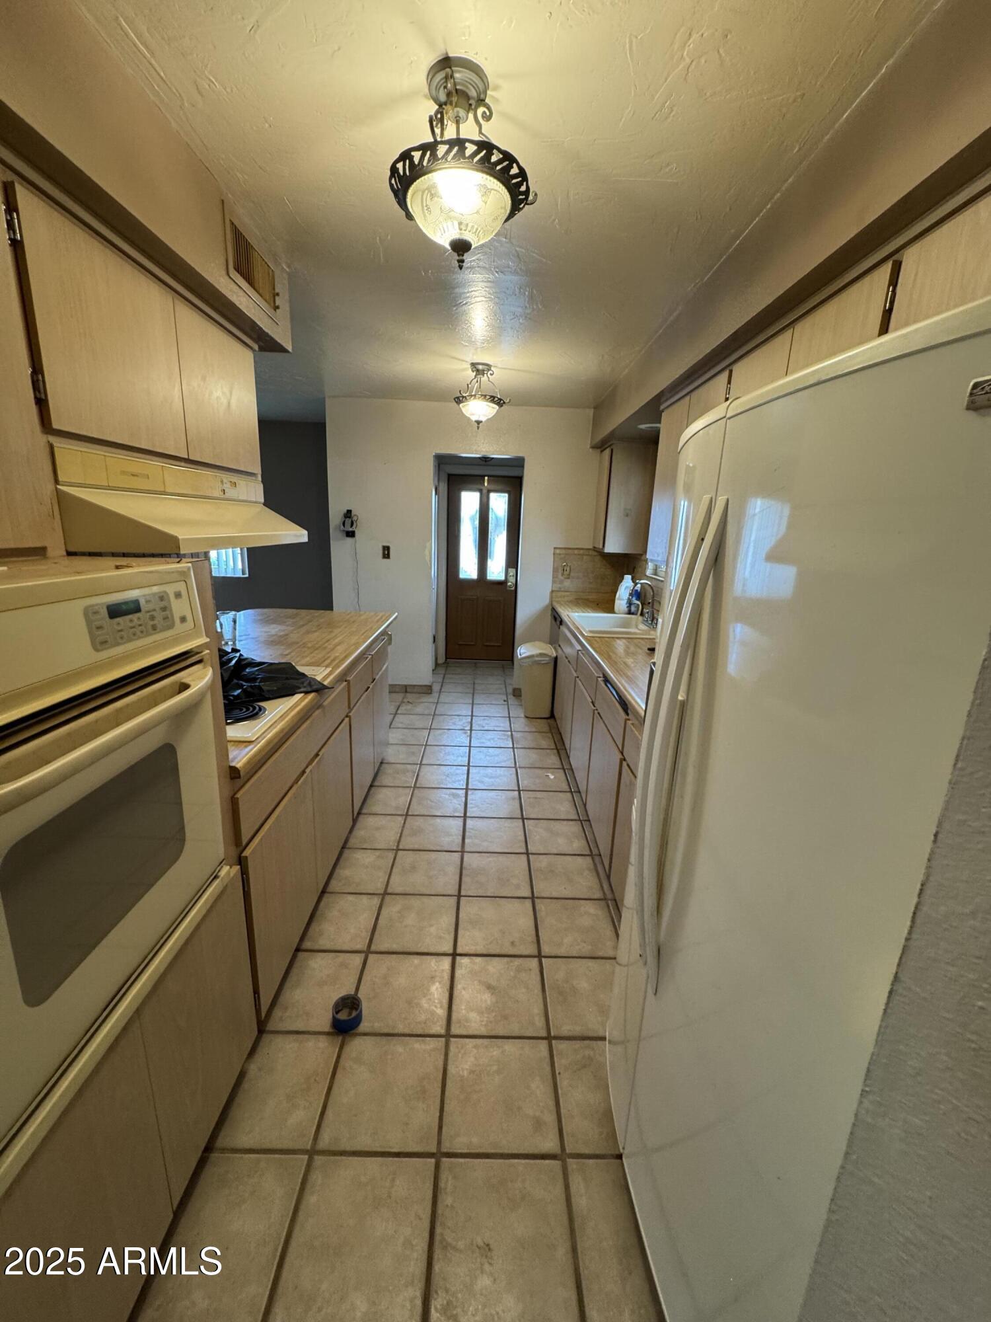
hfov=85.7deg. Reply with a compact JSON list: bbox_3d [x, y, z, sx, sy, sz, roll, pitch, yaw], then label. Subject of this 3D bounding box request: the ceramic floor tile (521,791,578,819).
[{"bbox_3d":[0.302,0.817,3.023,0.302,0.010,0.305,2,14,-1],"label":"ceramic floor tile"}]

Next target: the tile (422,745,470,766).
[{"bbox_3d":[-0.325,0.636,3.576,0.296,0.010,0.301,2,14,-1],"label":"tile"}]

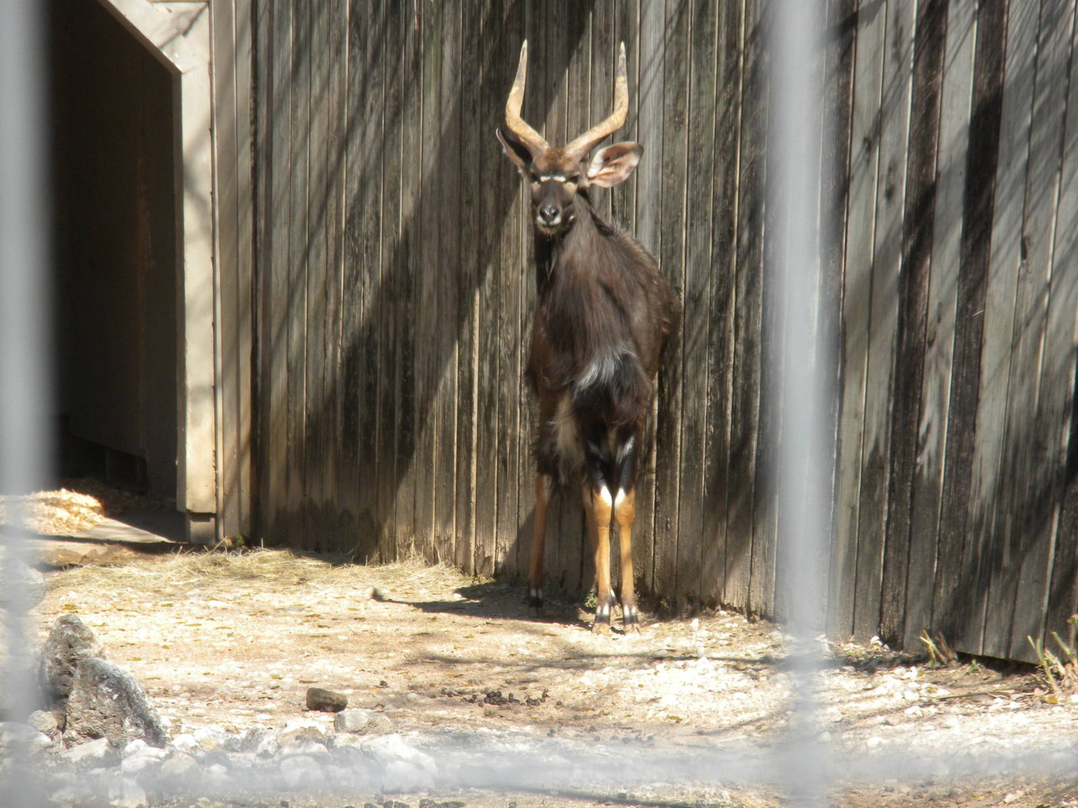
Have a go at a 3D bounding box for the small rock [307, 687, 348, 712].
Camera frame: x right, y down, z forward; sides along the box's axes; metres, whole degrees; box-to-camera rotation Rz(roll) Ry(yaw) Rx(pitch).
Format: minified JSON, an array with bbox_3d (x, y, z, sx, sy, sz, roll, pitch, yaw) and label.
[{"bbox_3d":[-0.509,0.713,19.500,0.099,0.056,0.070,0,3,0],"label":"small rock"}]

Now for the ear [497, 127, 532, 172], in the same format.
[{"bbox_3d":[-0.064,-0.681,21.650,0.075,0.155,0.075,-36,-3,-7],"label":"ear"}]

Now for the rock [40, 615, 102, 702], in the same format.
[{"bbox_3d":[-1.099,0.617,19.050,0.150,0.240,0.140,0,3,0],"label":"rock"}]

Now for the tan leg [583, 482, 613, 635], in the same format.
[{"bbox_3d":[0.167,0.417,21.850,0.065,0.400,0.095,0,3,0],"label":"tan leg"}]

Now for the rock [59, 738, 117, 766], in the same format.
[{"bbox_3d":[-0.965,0.748,17.350,0.122,0.060,0.092,0,3,0],"label":"rock"}]

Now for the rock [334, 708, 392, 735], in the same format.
[{"bbox_3d":[-0.395,0.713,18.150,0.128,0.057,0.095,0,3,0],"label":"rock"}]

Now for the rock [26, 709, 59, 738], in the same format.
[{"bbox_3d":[-1.148,0.742,18.750,0.074,0.068,0.068,0,3,0],"label":"rock"}]

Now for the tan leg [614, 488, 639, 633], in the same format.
[{"bbox_3d":[0.229,0.411,21.200,0.067,0.375,0.095,0,3,-3],"label":"tan leg"}]

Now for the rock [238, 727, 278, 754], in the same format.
[{"bbox_3d":[-0.611,0.735,17.650,0.083,0.059,0.070,0,3,0],"label":"rock"}]

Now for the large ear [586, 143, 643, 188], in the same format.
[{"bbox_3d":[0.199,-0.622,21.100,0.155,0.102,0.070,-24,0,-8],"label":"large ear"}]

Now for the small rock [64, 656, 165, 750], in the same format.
[{"bbox_3d":[-0.926,0.657,17.720,0.222,0.197,0.165,0,3,0],"label":"small rock"}]

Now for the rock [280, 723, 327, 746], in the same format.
[{"bbox_3d":[-0.518,0.726,17.750,0.104,0.053,0.085,0,3,0],"label":"rock"}]

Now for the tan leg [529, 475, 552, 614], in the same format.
[{"bbox_3d":[0.005,0.390,22.500,0.063,0.385,0.110,0,3,0],"label":"tan leg"}]

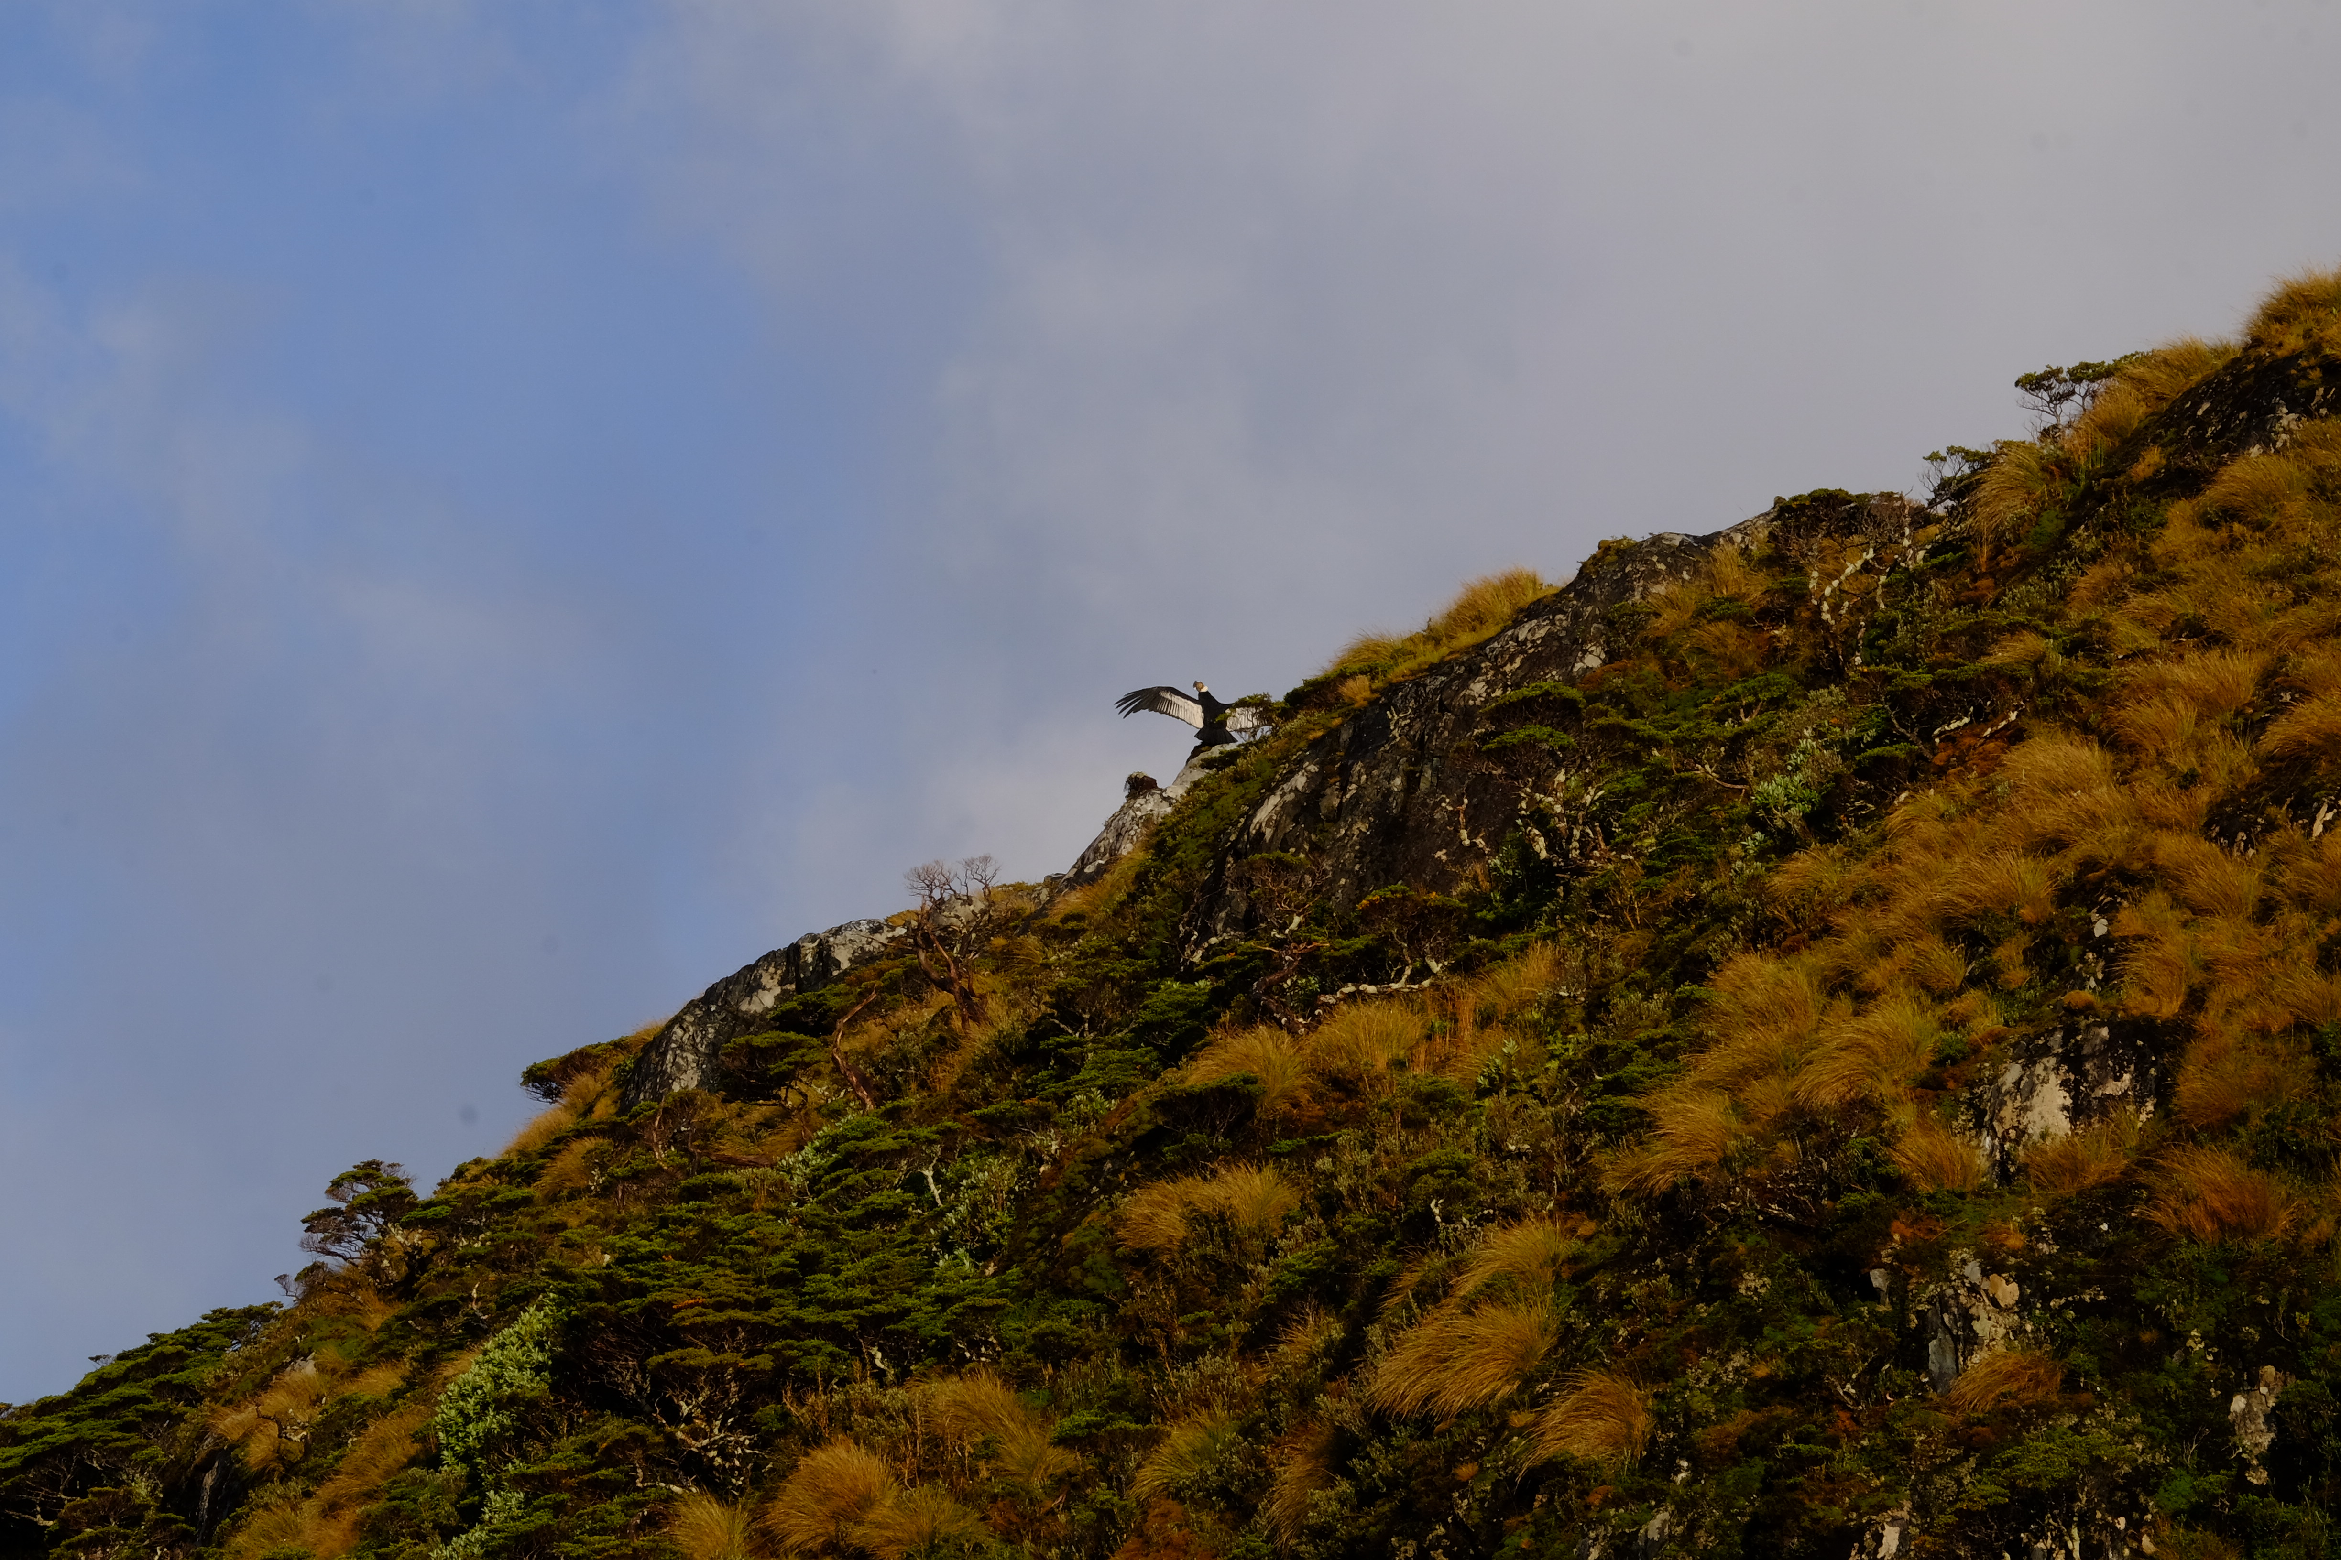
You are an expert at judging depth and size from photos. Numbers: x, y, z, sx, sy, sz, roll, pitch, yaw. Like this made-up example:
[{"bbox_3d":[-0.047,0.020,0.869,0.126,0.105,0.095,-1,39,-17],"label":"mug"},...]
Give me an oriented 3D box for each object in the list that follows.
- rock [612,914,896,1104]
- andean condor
[{"bbox_3d":[-5.523,3.115,184.500,3.800,2.400,2.700,0,-12,0],"label":"rock"},{"bbox_3d":[0.460,-0.895,185.500,2.400,0.870,0.800,3,-12,-14],"label":"andean condor"}]

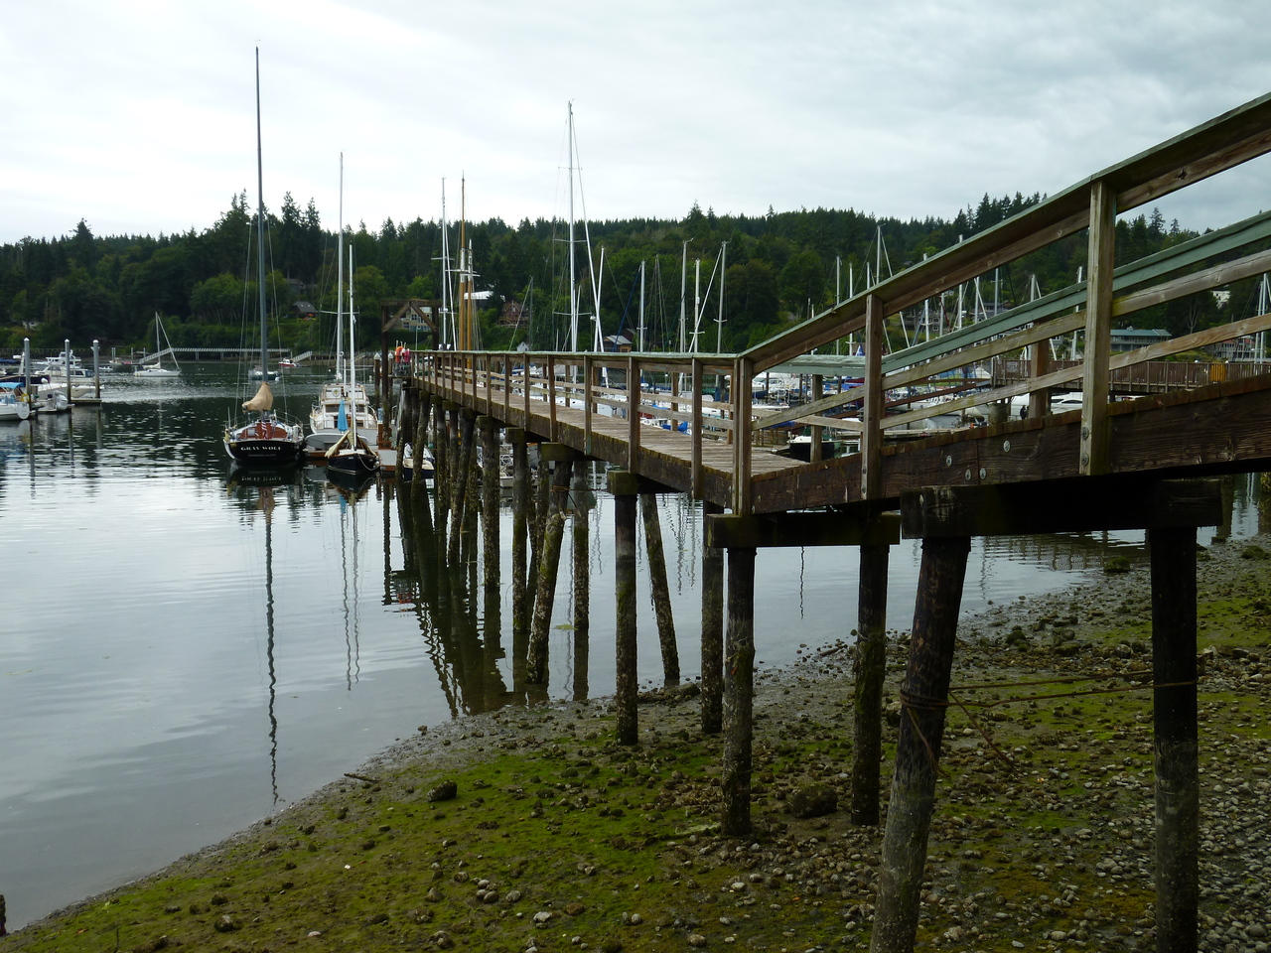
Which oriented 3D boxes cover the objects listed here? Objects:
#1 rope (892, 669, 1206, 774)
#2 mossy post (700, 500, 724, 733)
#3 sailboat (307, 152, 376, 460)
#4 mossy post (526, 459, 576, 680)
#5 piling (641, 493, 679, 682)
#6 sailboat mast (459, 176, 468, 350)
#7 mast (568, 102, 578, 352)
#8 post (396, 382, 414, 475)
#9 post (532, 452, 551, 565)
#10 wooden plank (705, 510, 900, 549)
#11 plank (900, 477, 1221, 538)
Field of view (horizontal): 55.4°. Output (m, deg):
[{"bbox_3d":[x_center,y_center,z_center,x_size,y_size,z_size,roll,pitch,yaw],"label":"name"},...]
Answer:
[{"bbox_3d":[2.335,1.406,6.875,1.851,0.500,0.380,-1,6,-15],"label":"rope"},{"bbox_3d":[1.006,1.784,15.686,0.270,3.165,0.270,0,6,4],"label":"mossy post"},{"bbox_3d":[-17.756,-10.594,72.519,3.650,17.215,11.000,-1,6,-15],"label":"sailboat"},{"bbox_3d":[-1.422,1.593,20.159,0.285,3.756,0.285,7,4,-15],"label":"mossy post"},{"bbox_3d":[0.405,1.648,20.447,0.260,3.801,0.260,-6,8,1],"label":"piling"},{"bbox_3d":[-10.541,-11.175,74.514,0.270,14.666,0.270,-1,6,-14],"label":"sailboat mast"},{"bbox_3d":[-4.857,-17.499,93.371,0.250,22.183,0.250,-1,6,-3],"label":"mast"},{"bbox_3d":[-10.071,-1.952,52.513,0.300,3.977,0.300,4,5,-11],"label":"post"},{"bbox_3d":[-2.178,0.830,28.506,0.255,3.651,0.255,-1,6,-14],"label":"post"},{"bbox_3d":[1.575,0.490,11.317,1.806,0.271,0.250,-1,6,-12],"label":"wooden plank"},{"bbox_3d":[2.484,0.159,7.026,1.931,0.290,0.285,-2,6,-15],"label":"plank"}]

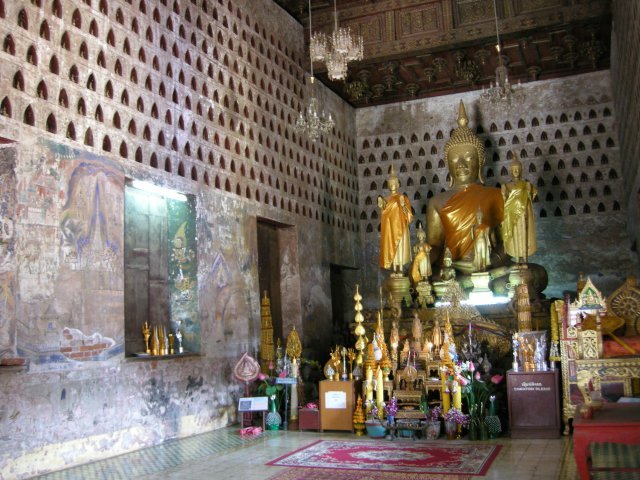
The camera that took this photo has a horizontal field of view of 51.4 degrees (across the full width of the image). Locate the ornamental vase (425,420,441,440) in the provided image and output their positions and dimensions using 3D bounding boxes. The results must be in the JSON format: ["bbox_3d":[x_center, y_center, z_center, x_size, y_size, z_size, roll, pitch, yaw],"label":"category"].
[{"bbox_3d":[1.562,2.645,9.240,0.220,0.270,0.220,-5,-8,23],"label":"ornamental vase"}]

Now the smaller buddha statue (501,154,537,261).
[{"bbox_3d":[3.752,-0.622,12.684,0.660,2.120,0.500,-5,-8,23],"label":"smaller buddha statue"}]

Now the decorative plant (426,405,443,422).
[{"bbox_3d":[1.491,2.259,8.668,0.200,0.230,0.190,-5,-8,22],"label":"decorative plant"}]

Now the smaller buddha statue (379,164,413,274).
[{"bbox_3d":[1.397,-0.342,12.312,0.530,1.900,0.430,-5,-8,22],"label":"smaller buddha statue"}]

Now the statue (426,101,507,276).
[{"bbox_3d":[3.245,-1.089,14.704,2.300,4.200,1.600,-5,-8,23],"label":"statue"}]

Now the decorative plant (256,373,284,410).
[{"bbox_3d":[-0.741,2.268,9.964,0.400,0.530,0.360,-5,-8,22],"label":"decorative plant"}]

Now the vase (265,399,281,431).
[{"bbox_3d":[-0.741,2.753,10.500,0.235,0.480,0.235,-2,-7,0],"label":"vase"}]

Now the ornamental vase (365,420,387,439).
[{"bbox_3d":[0.747,2.544,8.961,0.280,0.205,0.280,-2,-7,0],"label":"ornamental vase"}]

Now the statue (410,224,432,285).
[{"bbox_3d":[1.808,0.241,11.858,0.350,1.080,0.270,-5,-8,22],"label":"statue"}]

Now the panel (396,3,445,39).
[{"bbox_3d":[2.199,-4.755,14.492,1.020,0.620,0.100,-5,-8,23],"label":"panel"}]

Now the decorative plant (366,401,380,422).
[{"bbox_3d":[0.770,2.468,9.580,0.200,0.300,0.200,-5,-8,23],"label":"decorative plant"}]

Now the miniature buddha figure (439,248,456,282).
[{"bbox_3d":[2.252,0.450,11.758,0.310,0.590,0.250,-5,-8,22],"label":"miniature buddha figure"}]

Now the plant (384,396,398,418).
[{"bbox_3d":[0.947,2.197,8.783,0.180,0.260,0.170,-5,-8,22],"label":"plant"}]

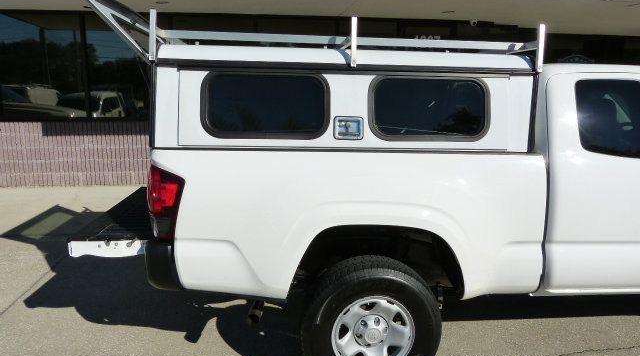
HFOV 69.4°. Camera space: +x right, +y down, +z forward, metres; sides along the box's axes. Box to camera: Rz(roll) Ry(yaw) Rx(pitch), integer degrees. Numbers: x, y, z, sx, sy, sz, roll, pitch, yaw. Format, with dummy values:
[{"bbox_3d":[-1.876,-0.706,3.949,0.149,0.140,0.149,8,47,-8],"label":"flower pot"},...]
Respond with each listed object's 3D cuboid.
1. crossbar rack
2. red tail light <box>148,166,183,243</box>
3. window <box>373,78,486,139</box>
[{"bbox_3d":[0.117,-0.780,2.975,1.990,0.250,1.360,1,9,-5],"label":"crossbar rack"},{"bbox_3d":[-0.749,0.111,2.276,0.172,0.365,0.165,1,9,-5],"label":"red tail light"},{"bbox_3d":[0.564,-0.355,2.353,0.627,0.330,0.035,1,-2,-5],"label":"window"}]

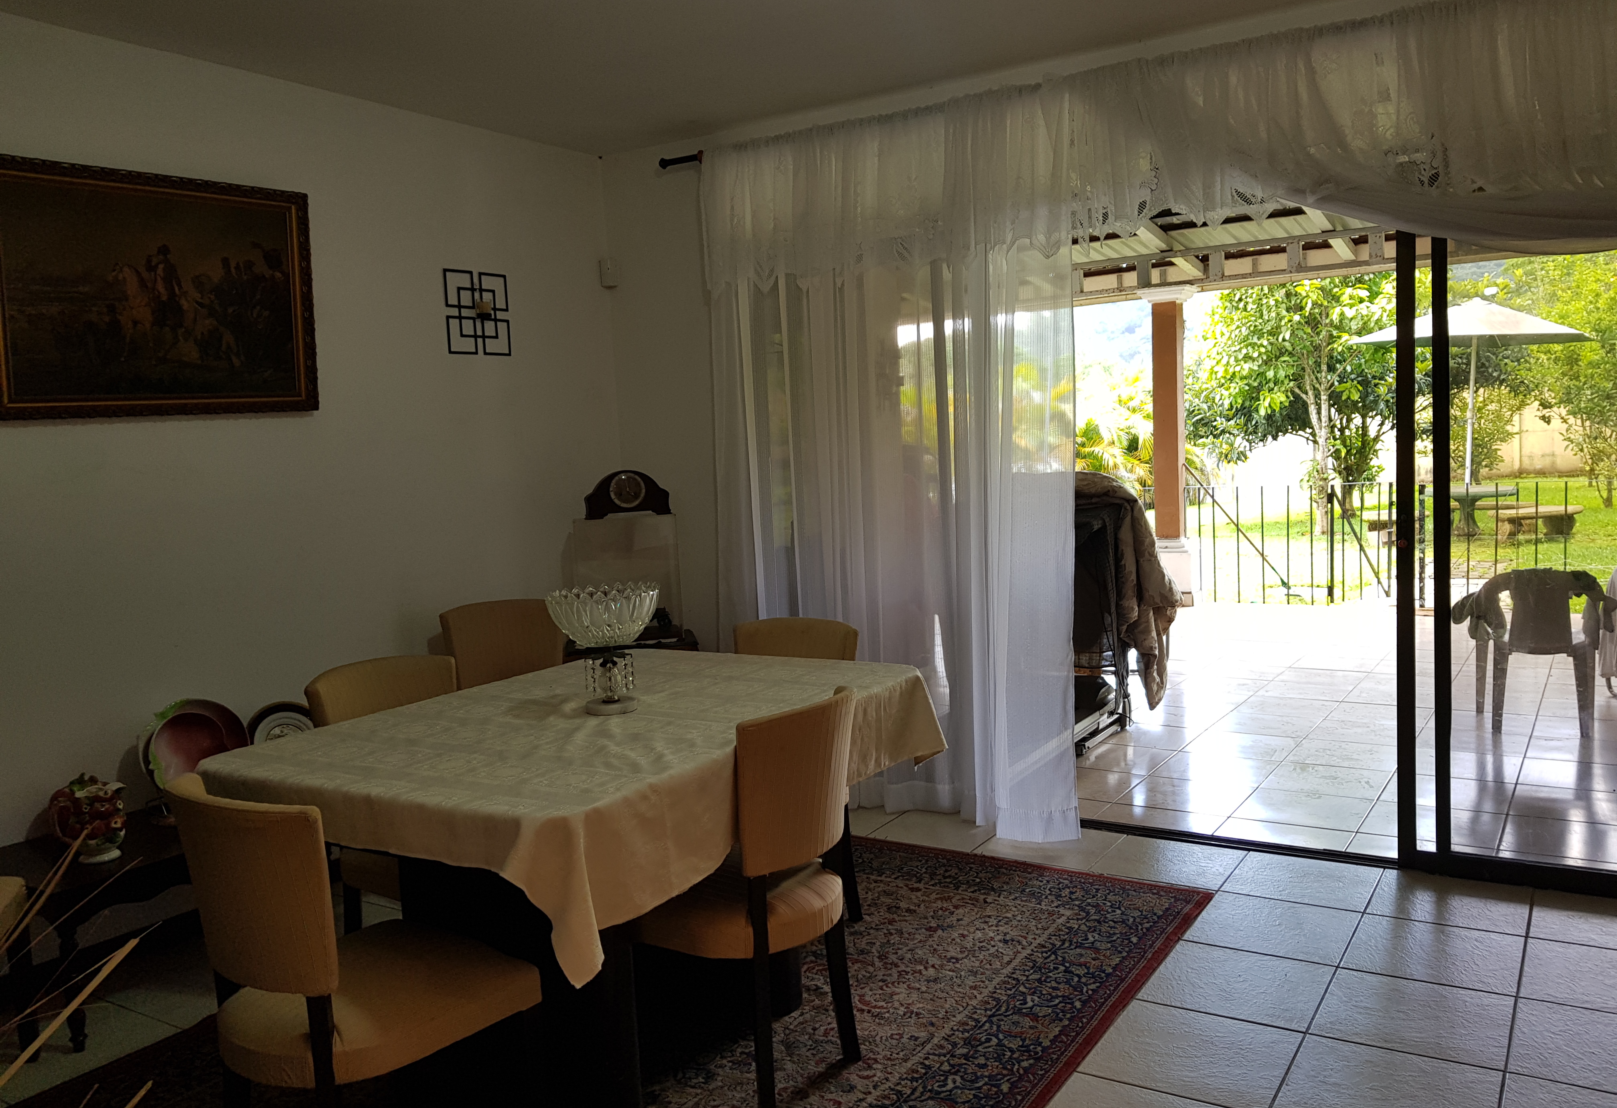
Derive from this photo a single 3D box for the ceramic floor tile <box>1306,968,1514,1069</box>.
[{"bbox_3d":[1.447,1.106,2.902,0.403,0.010,0.403,0,6,34],"label":"ceramic floor tile"}]

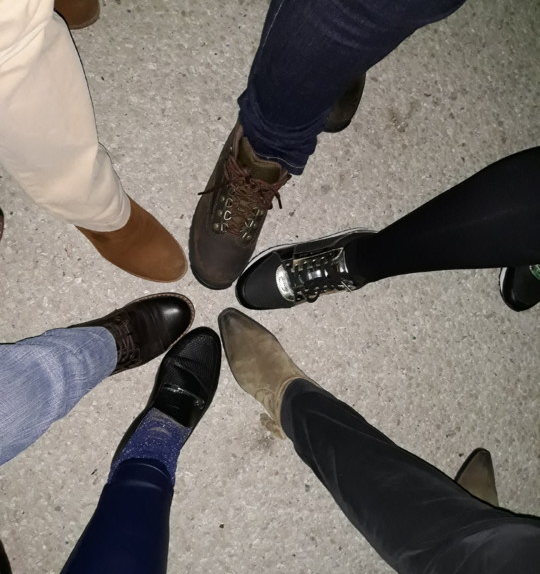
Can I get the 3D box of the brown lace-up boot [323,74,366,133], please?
[{"bbox_3d":[0.113,-0.406,0.867,0.108,0.150,0.300,1,86,-5],"label":"brown lace-up boot"}]

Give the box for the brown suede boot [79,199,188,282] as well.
[{"bbox_3d":[-0.242,-0.113,0.812,0.280,0.160,0.100,41,84,-1],"label":"brown suede boot"}]

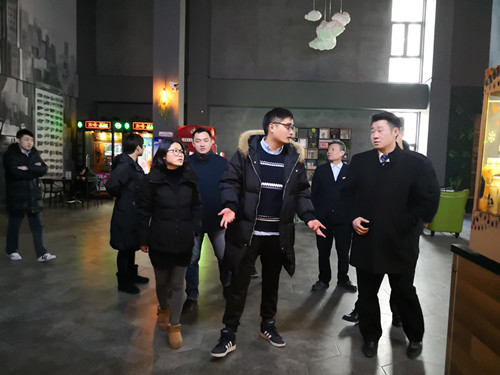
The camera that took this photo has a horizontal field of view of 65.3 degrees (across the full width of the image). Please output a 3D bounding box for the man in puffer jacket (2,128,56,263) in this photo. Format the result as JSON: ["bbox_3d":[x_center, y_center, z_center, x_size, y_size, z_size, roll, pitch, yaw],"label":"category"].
[{"bbox_3d":[-2.975,0.099,5.211,0.580,1.730,0.500,-2,6,-41],"label":"man in puffer jacket"}]

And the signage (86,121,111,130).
[{"bbox_3d":[-4.735,-1.932,12.150,0.800,0.270,0.080,1,4,0],"label":"signage"}]

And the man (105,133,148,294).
[{"bbox_3d":[-1.307,0.262,4.167,0.420,1.650,0.500,4,5,29],"label":"man"}]

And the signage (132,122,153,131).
[{"bbox_3d":[-3.240,-1.900,12.150,0.800,0.270,0.080,1,4,0],"label":"signage"}]

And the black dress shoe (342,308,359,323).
[{"bbox_3d":[0.980,1.147,3.488,0.290,0.110,0.105,0,5,-23],"label":"black dress shoe"}]

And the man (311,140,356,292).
[{"bbox_3d":[0.927,0.308,4.325,0.550,1.650,0.380,1,4,0],"label":"man"}]

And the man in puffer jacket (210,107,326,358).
[{"bbox_3d":[0.111,0.325,2.917,0.840,1.790,0.580,1,4,-7],"label":"man in puffer jacket"}]

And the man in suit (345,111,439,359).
[{"bbox_3d":[1.033,0.350,2.904,0.640,1.790,0.450,3,5,18],"label":"man in suit"}]

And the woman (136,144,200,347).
[{"bbox_3d":[-0.639,0.411,2.982,0.500,1.570,0.450,0,5,-16],"label":"woman"}]

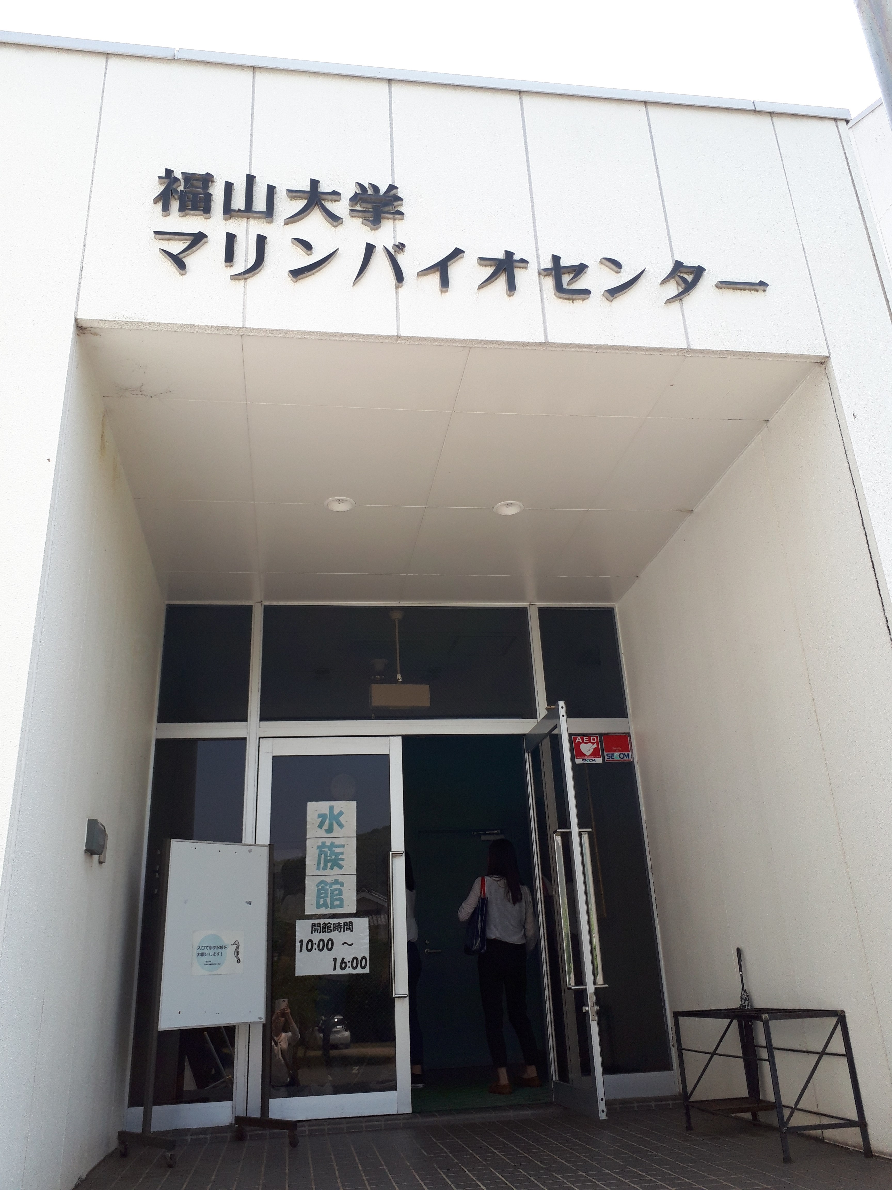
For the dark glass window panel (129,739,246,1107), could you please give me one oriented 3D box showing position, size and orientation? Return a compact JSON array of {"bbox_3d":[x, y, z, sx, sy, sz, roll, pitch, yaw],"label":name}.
[{"bbox_3d":[-1.463,1.803,5.337,0.550,1.990,0.040,0,-22,-8],"label":"dark glass window panel"}]

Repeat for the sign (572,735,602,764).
[{"bbox_3d":[0.917,0.996,5.988,0.173,0.180,0.010,0,-22,-8],"label":"sign"}]

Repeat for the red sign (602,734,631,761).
[{"bbox_3d":[1.115,0.992,6.017,0.172,0.178,0.010,0,-22,-8],"label":"red sign"}]

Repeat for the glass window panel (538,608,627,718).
[{"bbox_3d":[0.915,0.447,6.226,0.545,0.780,0.040,0,-22,-8],"label":"glass window panel"}]

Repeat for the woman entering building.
[{"bbox_3d":[0.326,2.375,6.066,0.490,1.550,0.350,0,-22,-8],"label":"woman entering building"}]

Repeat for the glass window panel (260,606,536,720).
[{"bbox_3d":[-0.301,0.437,6.062,1.775,0.775,0.040,0,-22,-8],"label":"glass window panel"}]

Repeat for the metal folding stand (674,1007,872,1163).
[{"bbox_3d":[1.449,2.207,4.273,0.385,0.540,0.975,1,-23,-10],"label":"metal folding stand"}]

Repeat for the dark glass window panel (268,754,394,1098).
[{"bbox_3d":[-0.663,1.864,5.421,0.720,1.875,0.040,0,-22,-8],"label":"dark glass window panel"}]

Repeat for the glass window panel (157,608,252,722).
[{"bbox_3d":[-1.521,0.430,5.897,0.550,0.780,0.040,0,-22,-8],"label":"glass window panel"}]

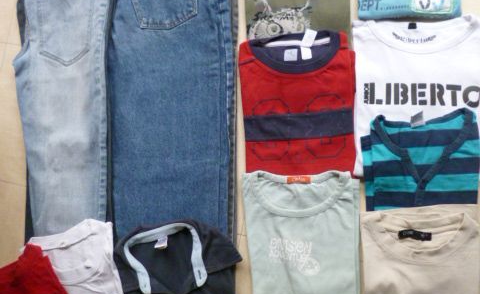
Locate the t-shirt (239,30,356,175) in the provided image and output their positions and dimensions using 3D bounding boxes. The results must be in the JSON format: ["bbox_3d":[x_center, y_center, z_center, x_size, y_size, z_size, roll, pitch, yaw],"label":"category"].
[{"bbox_3d":[0.113,-0.071,0.852,0.220,0.030,0.292,-2,85,11],"label":"t-shirt"}]

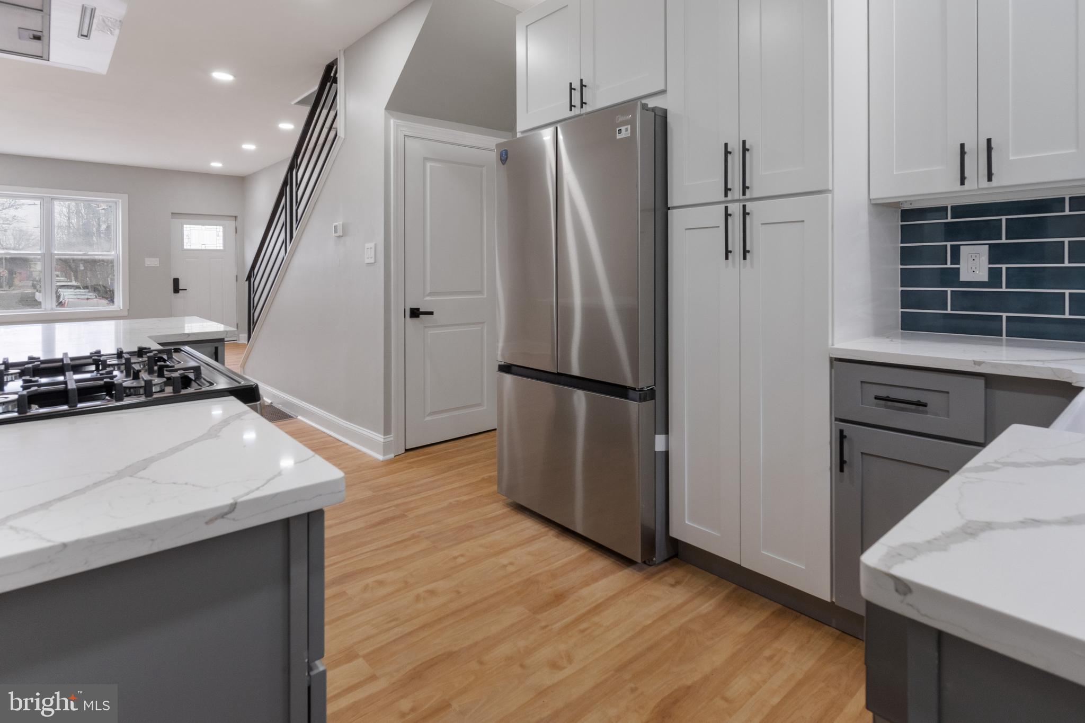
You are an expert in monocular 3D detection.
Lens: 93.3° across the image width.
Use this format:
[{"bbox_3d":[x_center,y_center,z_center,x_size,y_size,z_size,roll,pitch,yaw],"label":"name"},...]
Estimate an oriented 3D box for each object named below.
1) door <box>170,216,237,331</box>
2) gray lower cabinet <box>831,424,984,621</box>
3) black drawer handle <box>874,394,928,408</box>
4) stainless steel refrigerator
[{"bbox_3d":[-5.580,-1.380,8.450,0.930,2.060,0.060,-7,9,-43],"label":"door"},{"bbox_3d":[1.235,0.475,1.680,0.560,0.570,0.380,-7,9,-43],"label":"gray lower cabinet"},{"bbox_3d":[1.055,0.115,1.510,0.034,0.014,0.131,-7,9,-43],"label":"black drawer handle"},{"bbox_3d":[0.338,-0.130,2.550,0.740,1.790,0.905,-7,9,-43],"label":"stainless steel refrigerator"}]

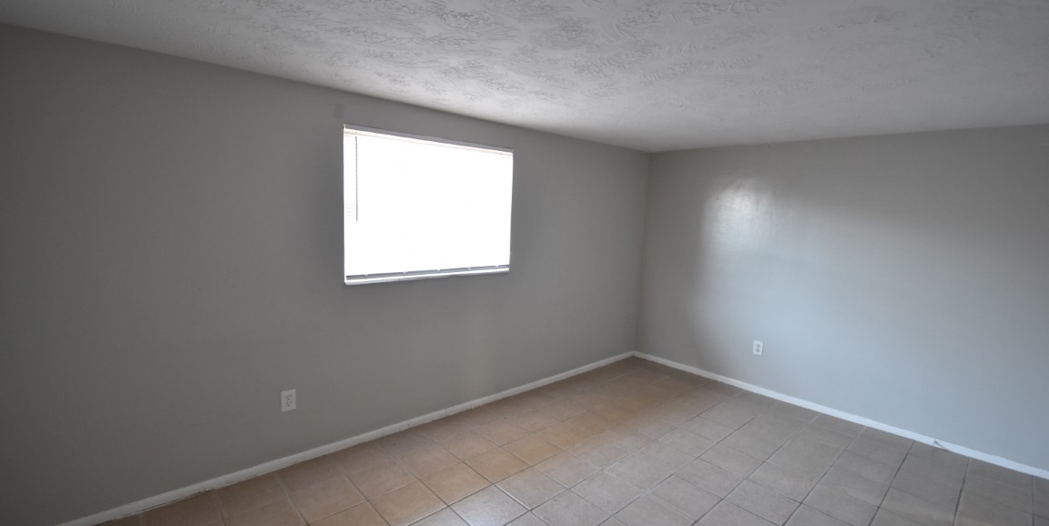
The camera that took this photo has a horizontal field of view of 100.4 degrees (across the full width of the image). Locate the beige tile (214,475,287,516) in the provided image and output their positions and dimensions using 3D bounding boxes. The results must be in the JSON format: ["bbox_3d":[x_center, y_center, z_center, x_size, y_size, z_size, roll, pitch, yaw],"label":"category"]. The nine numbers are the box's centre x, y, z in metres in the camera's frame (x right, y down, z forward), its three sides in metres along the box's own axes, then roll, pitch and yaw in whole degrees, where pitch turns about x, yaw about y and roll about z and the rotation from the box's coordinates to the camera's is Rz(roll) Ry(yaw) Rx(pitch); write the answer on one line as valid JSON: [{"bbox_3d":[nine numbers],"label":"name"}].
[{"bbox_3d":[-1.517,1.293,2.437,0.306,0.010,0.306,-2,7,-42],"label":"beige tile"}]

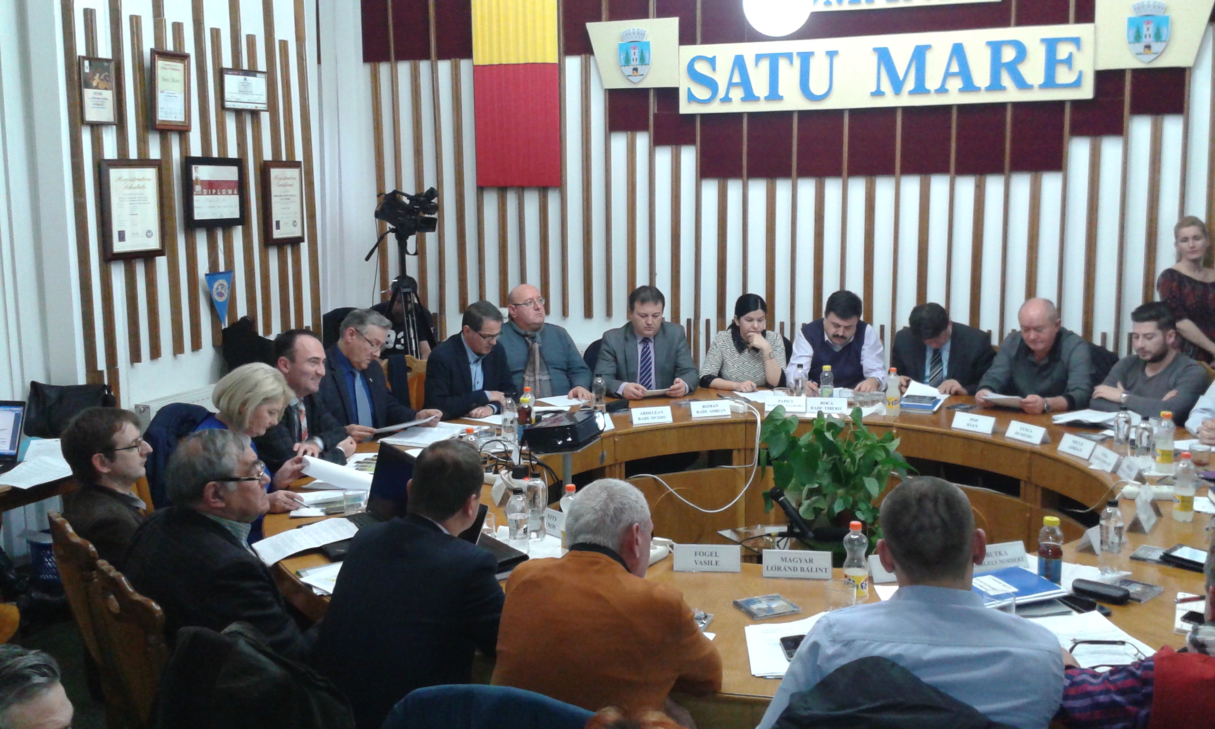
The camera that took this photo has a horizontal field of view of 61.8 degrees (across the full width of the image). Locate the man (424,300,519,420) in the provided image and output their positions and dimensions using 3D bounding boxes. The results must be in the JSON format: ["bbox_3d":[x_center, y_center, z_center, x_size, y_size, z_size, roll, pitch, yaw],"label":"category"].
[{"bbox_3d":[-0.691,0.361,5.582,0.550,1.320,0.750,-7,10,-38],"label":"man"}]

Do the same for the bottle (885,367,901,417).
[{"bbox_3d":[1.515,0.148,5.400,0.070,0.240,0.070,-1,8,0],"label":"bottle"}]

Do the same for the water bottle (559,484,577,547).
[{"bbox_3d":[-0.115,0.496,3.203,0.066,0.232,0.066,-1,10,0],"label":"water bottle"}]

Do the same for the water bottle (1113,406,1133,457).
[{"bbox_3d":[2.266,0.291,4.467,0.068,0.208,0.068,-1,8,0],"label":"water bottle"}]

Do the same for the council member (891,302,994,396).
[{"bbox_3d":[1.807,0.294,5.660,0.580,1.270,0.750,4,11,26],"label":"council member"}]

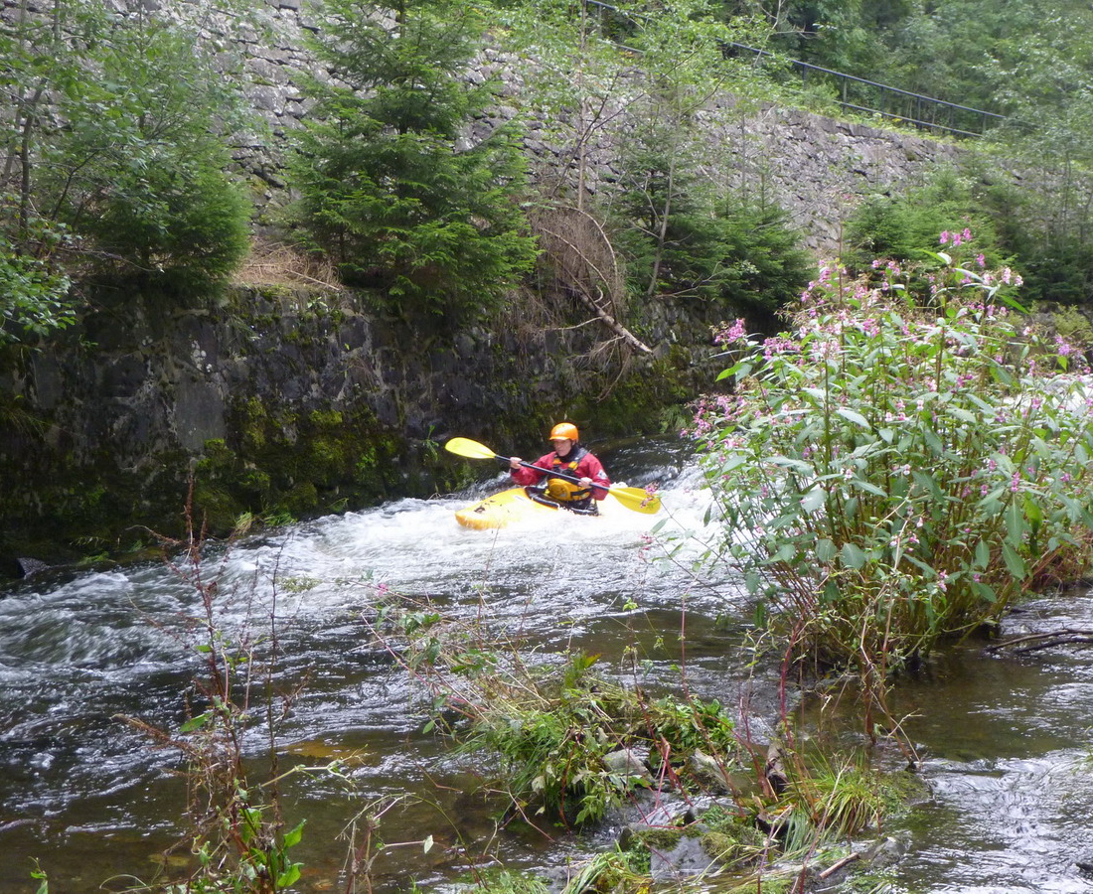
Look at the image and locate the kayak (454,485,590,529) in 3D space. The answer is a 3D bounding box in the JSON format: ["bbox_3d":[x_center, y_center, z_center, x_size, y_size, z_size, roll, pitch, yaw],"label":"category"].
[{"bbox_3d":[0.140,0.525,13.050,0.650,0.380,2.450,9,9,37],"label":"kayak"}]

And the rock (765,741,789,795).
[{"bbox_3d":[0.718,1.000,5.050,0.090,0.140,0.140,0,4,0],"label":"rock"}]

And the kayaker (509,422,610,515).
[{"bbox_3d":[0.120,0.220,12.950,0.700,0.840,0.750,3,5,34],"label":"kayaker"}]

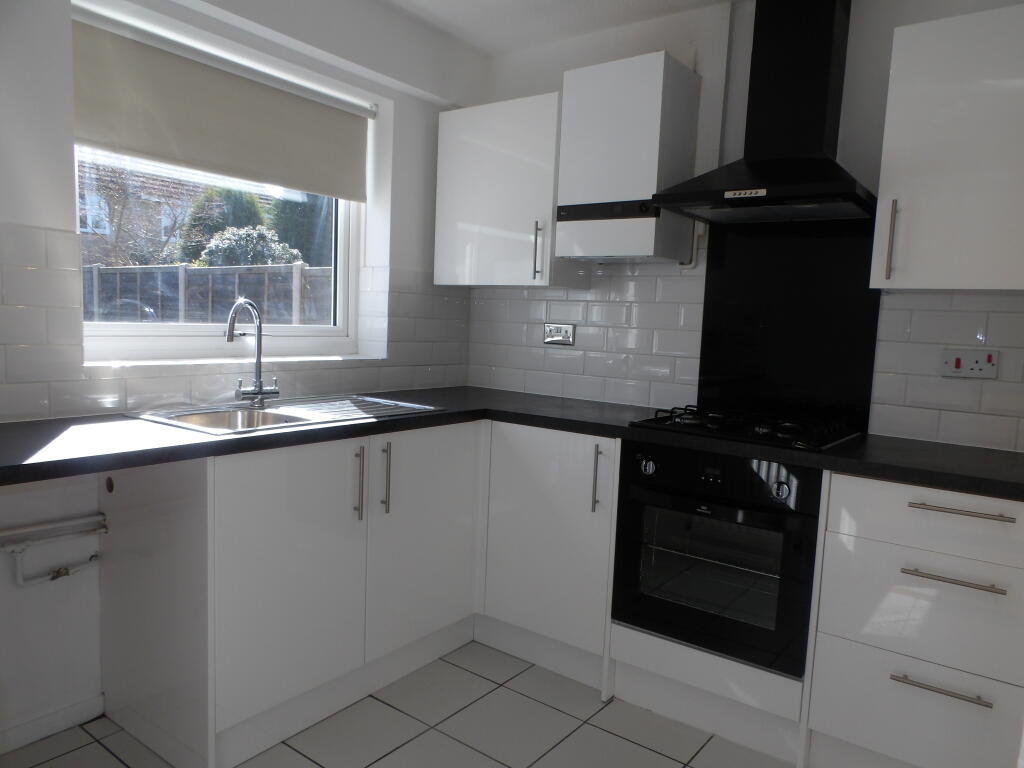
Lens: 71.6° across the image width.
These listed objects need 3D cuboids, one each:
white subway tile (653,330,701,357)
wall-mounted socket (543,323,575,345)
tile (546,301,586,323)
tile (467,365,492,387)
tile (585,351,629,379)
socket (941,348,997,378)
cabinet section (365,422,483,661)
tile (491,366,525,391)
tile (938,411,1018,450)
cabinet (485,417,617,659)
[{"bbox_3d":[0.638,-0.159,2.732,0.200,0.100,0.009,6,6,37],"label":"white subway tile"},{"bbox_3d":[0.198,-0.213,3.049,0.148,0.086,0.014,6,6,37],"label":"wall-mounted socket"},{"bbox_3d":[0.235,-0.300,3.006,0.199,0.100,0.010,6,7,36],"label":"tile"},{"bbox_3d":[-0.152,-0.036,3.301,0.132,0.101,0.010,6,7,36],"label":"tile"},{"bbox_3d":[0.388,-0.079,2.908,0.199,0.100,0.010,6,7,36],"label":"tile"},{"bbox_3d":[1.396,-0.059,2.165,0.146,0.086,0.012,6,7,36],"label":"socket"},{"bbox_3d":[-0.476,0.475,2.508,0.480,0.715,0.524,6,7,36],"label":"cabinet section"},{"bbox_3d":[-0.020,-0.023,3.229,0.200,0.100,0.009,6,7,36],"label":"tile"},{"bbox_3d":[1.418,0.140,2.163,0.199,0.100,0.010,6,7,36],"label":"tile"},{"bbox_3d":[0.282,0.494,2.655,0.500,0.720,0.569,6,7,36],"label":"cabinet"}]

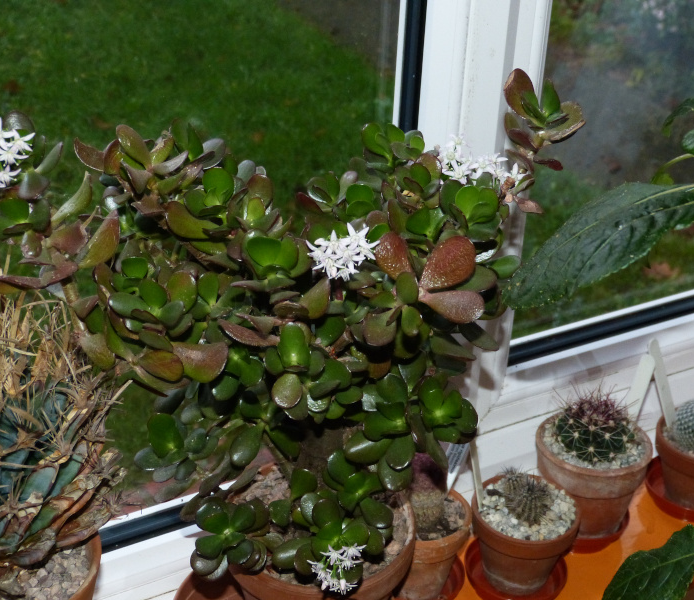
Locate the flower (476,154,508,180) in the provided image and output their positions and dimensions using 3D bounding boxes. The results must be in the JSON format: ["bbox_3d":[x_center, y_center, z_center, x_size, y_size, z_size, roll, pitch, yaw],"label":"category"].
[{"bbox_3d":[0.096,-0.088,0.950,0.021,0.016,0.017,6,30,5],"label":"flower"}]

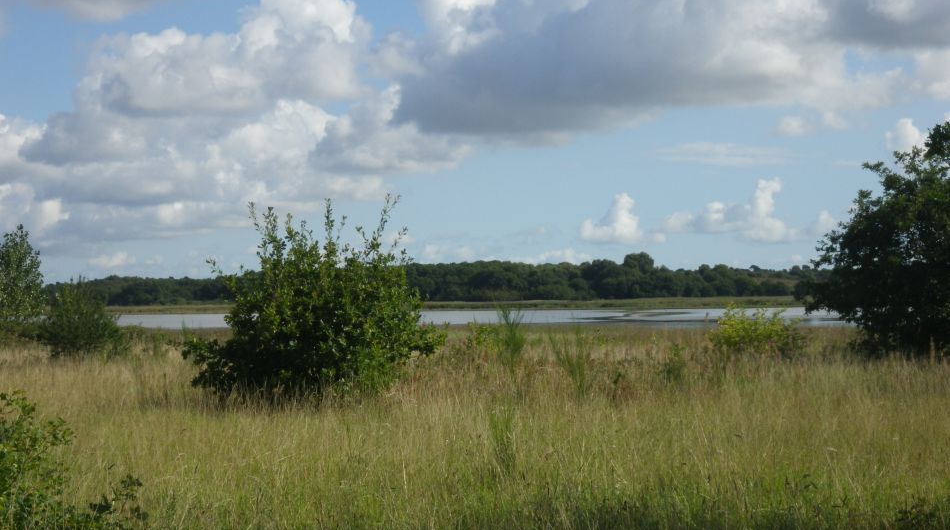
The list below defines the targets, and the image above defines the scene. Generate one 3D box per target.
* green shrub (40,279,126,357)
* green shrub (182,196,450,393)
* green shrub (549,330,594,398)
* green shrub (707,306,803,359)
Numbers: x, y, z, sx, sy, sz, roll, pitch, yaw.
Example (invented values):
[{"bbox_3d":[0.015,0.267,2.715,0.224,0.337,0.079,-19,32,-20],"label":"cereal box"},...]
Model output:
[{"bbox_3d":[-8.295,1.162,33.000,1.860,1.754,1.674,0,-1,0],"label":"green shrub"},{"bbox_3d":[-2.120,0.459,20.500,3.440,2.718,2.924,0,-1,0],"label":"green shrub"},{"bbox_3d":[1.267,1.319,20.500,0.604,0.972,0.544,0,-1,0],"label":"green shrub"},{"bbox_3d":[5.949,1.448,33.000,2.029,1.226,1.724,0,-1,0],"label":"green shrub"}]

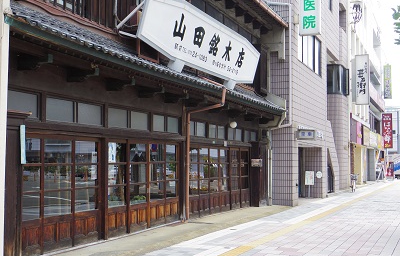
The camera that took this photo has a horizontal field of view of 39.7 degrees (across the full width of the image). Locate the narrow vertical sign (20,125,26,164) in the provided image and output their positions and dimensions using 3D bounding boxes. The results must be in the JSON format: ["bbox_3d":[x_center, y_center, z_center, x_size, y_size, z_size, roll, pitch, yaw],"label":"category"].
[{"bbox_3d":[-2.598,0.249,8.169,0.020,0.572,0.107,-1,-4,23],"label":"narrow vertical sign"}]

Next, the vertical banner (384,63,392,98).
[{"bbox_3d":[15.700,-3.856,46.300,0.580,2.800,0.200,-1,-4,23],"label":"vertical banner"}]

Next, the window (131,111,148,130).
[{"bbox_3d":[-1.269,-0.132,11.740,0.040,0.369,0.728,-1,-4,23],"label":"window"}]

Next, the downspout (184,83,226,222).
[{"bbox_3d":[0.162,0.654,13.518,1.060,3.280,0.120,-1,-4,23],"label":"downspout"}]

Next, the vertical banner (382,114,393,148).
[{"bbox_3d":[15.675,0.225,46.300,0.760,2.930,0.200,-1,-4,23],"label":"vertical banner"}]

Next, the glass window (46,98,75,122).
[{"bbox_3d":[-2.331,-0.284,9.271,0.040,0.382,0.734,-1,-4,23],"label":"glass window"}]

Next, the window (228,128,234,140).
[{"bbox_3d":[0.947,0.195,16.892,0.040,0.347,0.488,-1,-4,23],"label":"window"}]

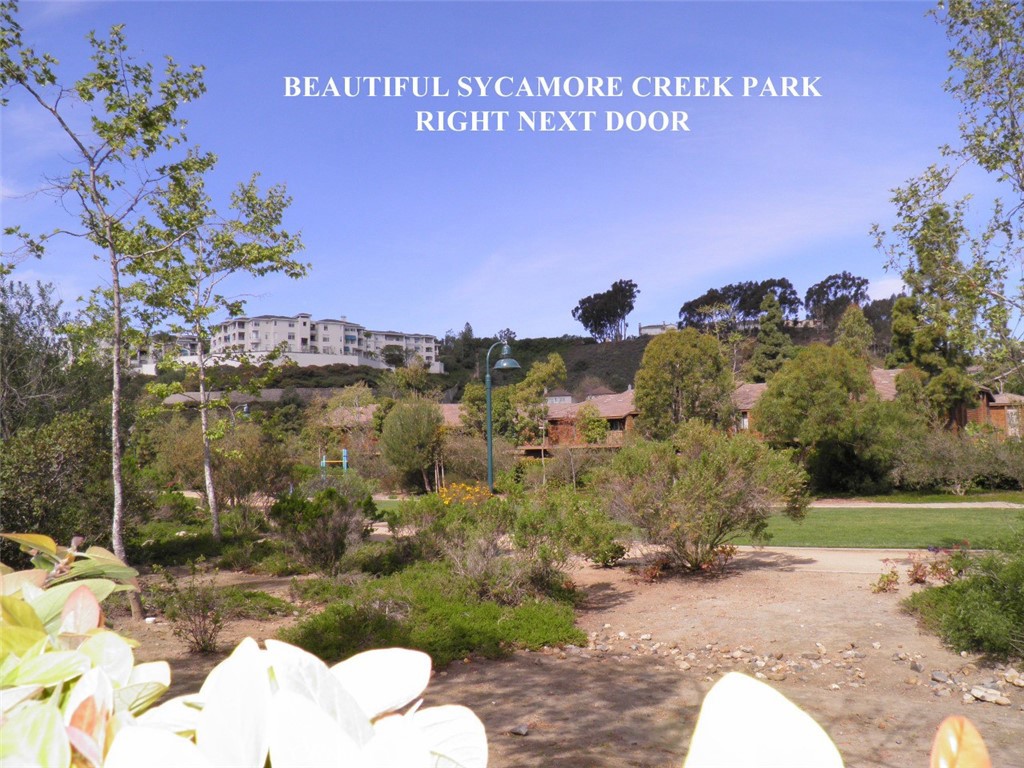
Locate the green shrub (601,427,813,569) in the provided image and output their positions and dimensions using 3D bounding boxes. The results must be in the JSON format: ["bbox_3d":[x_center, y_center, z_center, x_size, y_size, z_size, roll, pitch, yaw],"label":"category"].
[{"bbox_3d":[2.687,1.562,11.500,2.850,2.050,2.500,-1,-1,0],"label":"green shrub"}]

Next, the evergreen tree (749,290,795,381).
[{"bbox_3d":[23.607,-1.986,75.351,4.900,12.776,4.700,-1,-3,0],"label":"evergreen tree"}]

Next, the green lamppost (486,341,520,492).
[{"bbox_3d":[-0.214,0.858,22.110,0.900,4.002,0.730,-2,-3,14],"label":"green lamppost"}]

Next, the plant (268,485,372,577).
[{"bbox_3d":[-2.673,2.020,11.500,1.400,1.250,1.300,-1,-1,0],"label":"plant"}]

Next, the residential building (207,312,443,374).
[{"bbox_3d":[-50.837,-12.464,232.000,66.000,12.000,36.000,0,-1,-27],"label":"residential building"}]

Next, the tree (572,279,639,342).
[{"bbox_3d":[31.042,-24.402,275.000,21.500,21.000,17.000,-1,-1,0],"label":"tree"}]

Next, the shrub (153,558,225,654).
[{"bbox_3d":[-2.598,1.775,6.651,0.540,0.692,0.520,-1,-3,0],"label":"shrub"}]

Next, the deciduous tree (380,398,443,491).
[{"bbox_3d":[-2.791,1.694,23.000,1.720,2.600,1.700,-1,-1,0],"label":"deciduous tree"}]

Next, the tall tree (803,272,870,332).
[{"bbox_3d":[105.997,-26.316,270.561,22.000,20.397,19.000,-1,-3,0],"label":"tall tree"}]

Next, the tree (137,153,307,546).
[{"bbox_3d":[-4.726,-0.570,13.522,2.600,6.228,2.500,-1,-3,0],"label":"tree"}]

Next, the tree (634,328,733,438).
[{"bbox_3d":[7.454,0.500,36.000,4.300,5.800,4.200,-1,-1,0],"label":"tree"}]

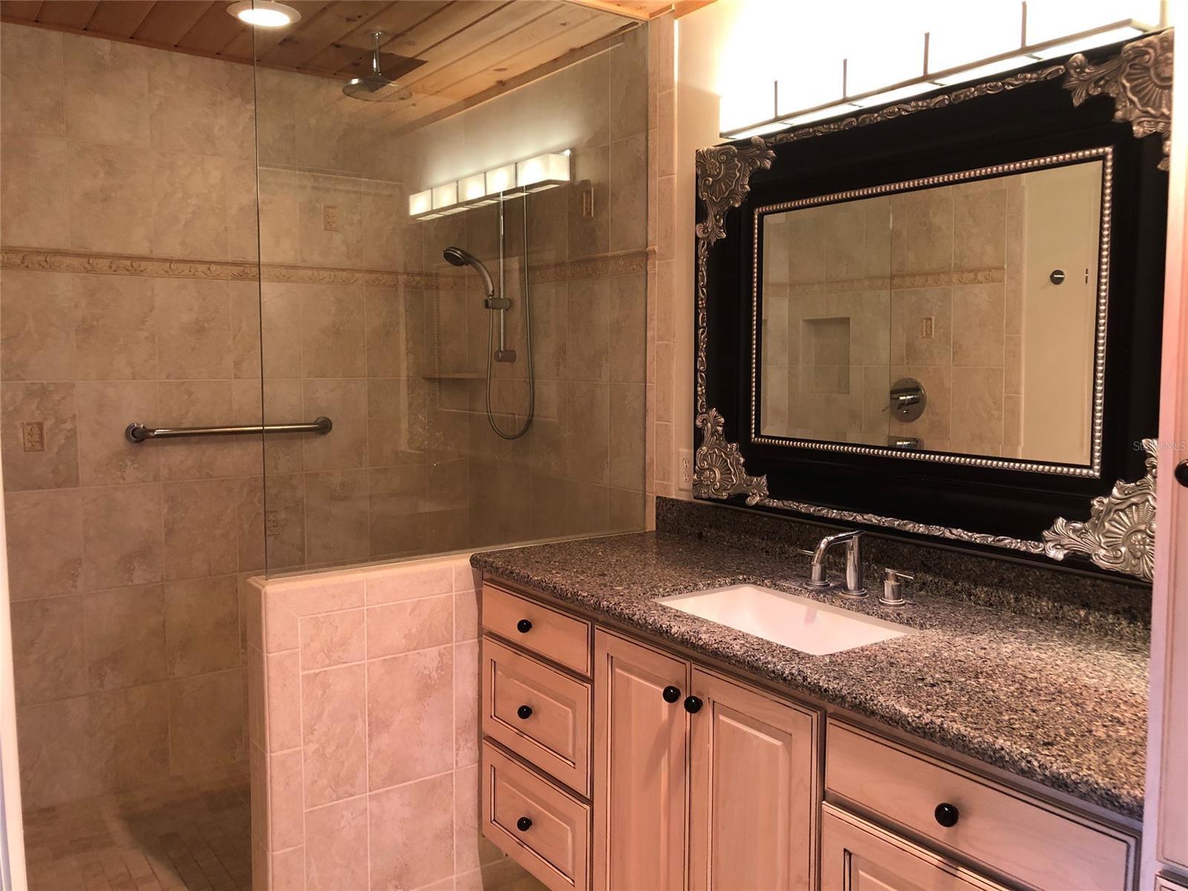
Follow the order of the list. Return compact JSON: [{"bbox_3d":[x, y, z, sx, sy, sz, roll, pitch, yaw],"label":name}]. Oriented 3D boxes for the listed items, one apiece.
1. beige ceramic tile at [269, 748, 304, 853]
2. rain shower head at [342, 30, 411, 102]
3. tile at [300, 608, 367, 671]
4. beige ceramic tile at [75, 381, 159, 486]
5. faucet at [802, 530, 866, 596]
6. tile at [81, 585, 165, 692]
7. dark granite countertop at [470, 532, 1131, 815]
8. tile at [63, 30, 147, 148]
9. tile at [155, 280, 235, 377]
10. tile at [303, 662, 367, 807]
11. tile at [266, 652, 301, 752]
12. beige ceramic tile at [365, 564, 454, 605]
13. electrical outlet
[{"bbox_3d":[-0.754,0.872,2.358,0.076,0.247,0.010,-3,6,-35],"label":"beige ceramic tile"},{"bbox_3d":[-0.654,-1.156,2.900,0.207,0.188,0.207,0,5,0],"label":"rain shower head"},{"bbox_3d":[-0.613,0.455,2.259,0.153,0.129,0.012,-3,6,-35],"label":"tile"},{"bbox_3d":[-1.505,-0.040,3.047,0.233,0.329,0.012,-3,6,-35],"label":"beige ceramic tile"},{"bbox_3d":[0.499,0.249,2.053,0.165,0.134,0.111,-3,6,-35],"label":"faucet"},{"bbox_3d":[-1.508,0.621,3.106,0.233,0.329,0.012,-3,6,-35],"label":"tile"},{"bbox_3d":[0.415,0.344,1.954,0.617,0.040,1.656,-3,6,-35],"label":"dark granite countertop"},{"bbox_3d":[-1.581,-1.146,3.109,0.245,0.321,0.010,-3,6,-35],"label":"tile"},{"bbox_3d":[-1.311,-0.381,3.153,0.233,0.329,0.012,-3,6,-35],"label":"tile"},{"bbox_3d":[-0.652,0.729,2.418,0.166,0.347,0.010,-3,6,-35],"label":"tile"},{"bbox_3d":[-0.709,0.584,2.203,0.076,0.234,0.012,-3,6,-35],"label":"tile"},{"bbox_3d":[-0.453,0.340,2.362,0.233,0.079,0.012,-3,6,-35],"label":"beige ceramic tile"},{"bbox_3d":[0.278,0.071,2.863,0.008,0.121,0.076,-3,6,-35],"label":"electrical outlet"}]

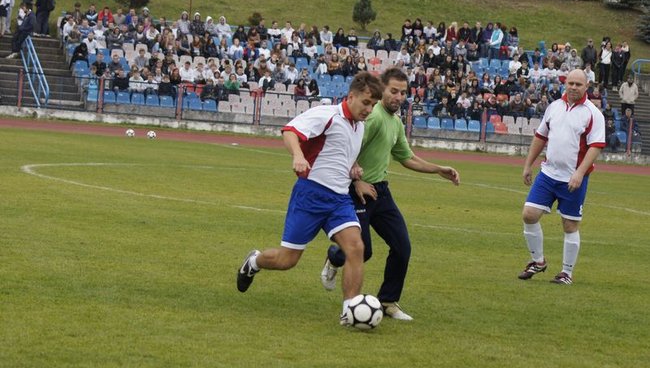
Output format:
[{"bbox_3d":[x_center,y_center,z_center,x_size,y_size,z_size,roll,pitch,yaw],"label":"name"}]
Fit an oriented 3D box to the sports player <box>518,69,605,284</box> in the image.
[{"bbox_3d":[1.995,-0.063,20.500,0.640,1.800,0.480,5,2,25],"label":"sports player"}]

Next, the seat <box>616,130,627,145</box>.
[{"bbox_3d":[9.339,-1.465,76.700,0.430,0.420,0.430,4,2,-3],"label":"seat"}]

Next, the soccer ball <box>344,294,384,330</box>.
[{"bbox_3d":[0.236,0.809,15.420,0.220,0.220,0.220,4,2,0],"label":"soccer ball"}]

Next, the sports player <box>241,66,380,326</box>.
[{"bbox_3d":[-0.094,0.094,15.750,0.870,1.620,0.600,6,3,37],"label":"sports player"}]

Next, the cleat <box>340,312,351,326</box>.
[{"bbox_3d":[0.176,0.871,15.600,0.280,0.110,0.105,6,3,41],"label":"cleat"}]

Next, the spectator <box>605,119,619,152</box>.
[{"bbox_3d":[9.017,-1.524,76.500,0.470,1.080,0.680,4,2,-3],"label":"spectator"}]

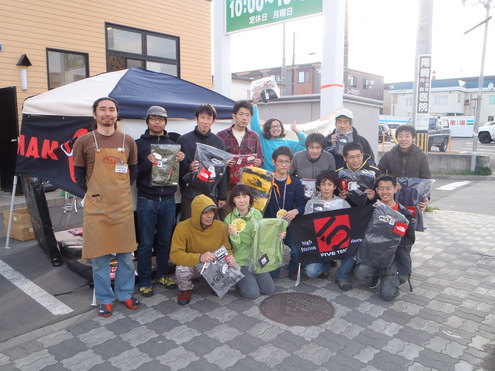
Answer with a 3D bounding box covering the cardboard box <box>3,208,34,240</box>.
[{"bbox_3d":[-3.173,0.550,5.747,0.488,0.363,0.360,5,10,32],"label":"cardboard box"}]

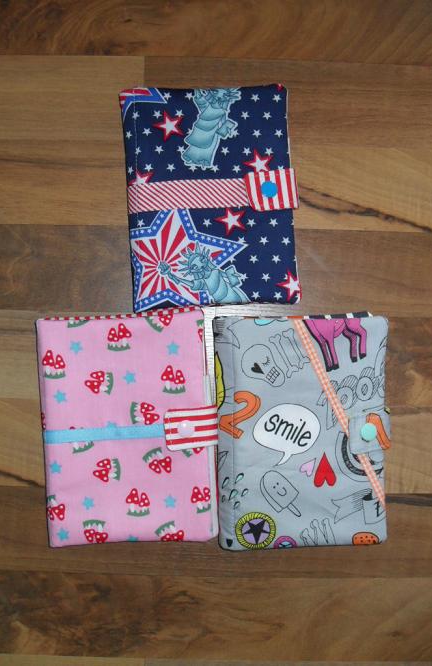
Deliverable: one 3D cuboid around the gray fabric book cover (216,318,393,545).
[{"bbox_3d":[0.063,0.071,0.495,0.123,0.021,0.166,-1,90,0],"label":"gray fabric book cover"}]

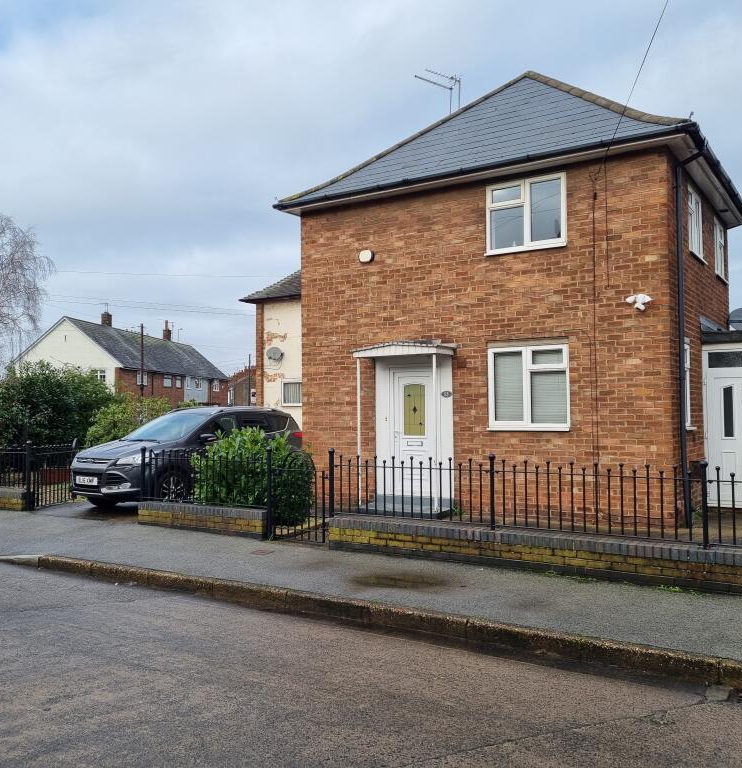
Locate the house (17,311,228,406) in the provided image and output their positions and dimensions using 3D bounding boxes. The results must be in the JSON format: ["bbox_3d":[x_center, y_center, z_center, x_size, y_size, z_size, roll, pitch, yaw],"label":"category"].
[{"bbox_3d":[-19.748,-0.334,64.774,8.300,9.100,24.000,-1,-2,6],"label":"house"}]

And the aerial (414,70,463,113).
[{"bbox_3d":[1.487,-6.508,17.200,1.150,1.150,0.450,1,-3,-32],"label":"aerial"}]

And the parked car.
[{"bbox_3d":[-3.043,1.194,13.556,1.930,1.690,4.520,-2,-3,35],"label":"parked car"}]

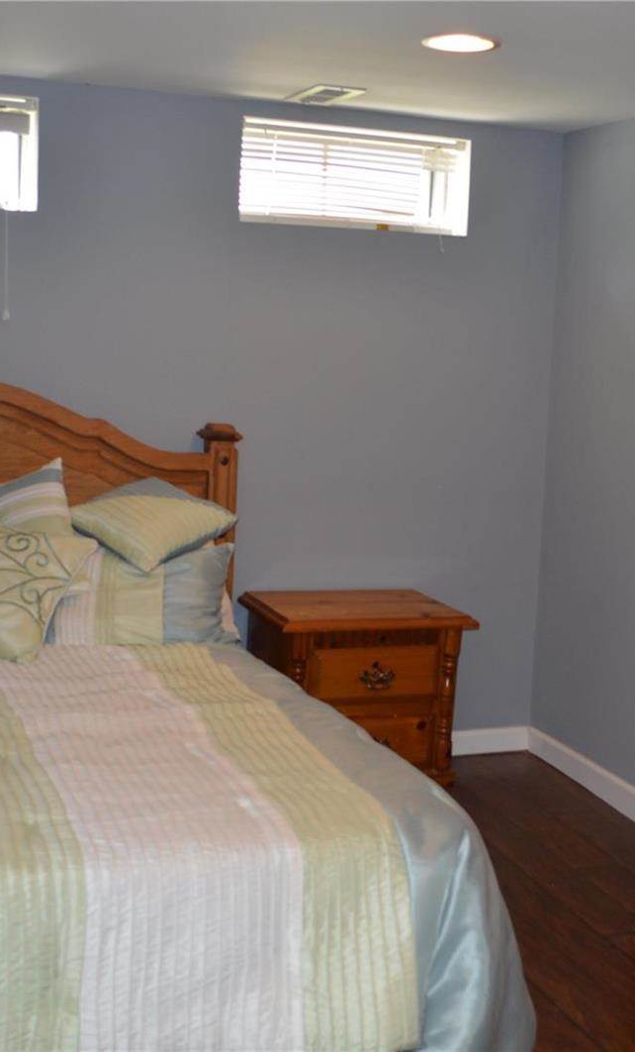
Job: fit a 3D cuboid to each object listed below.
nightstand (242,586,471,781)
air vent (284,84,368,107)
[{"bbox_3d":[0.115,0.584,4.339,0.647,0.638,0.486,-1,9,-19],"label":"nightstand"},{"bbox_3d":[0.024,-1.322,4.064,0.158,0.020,0.322,-1,9,-21],"label":"air vent"}]

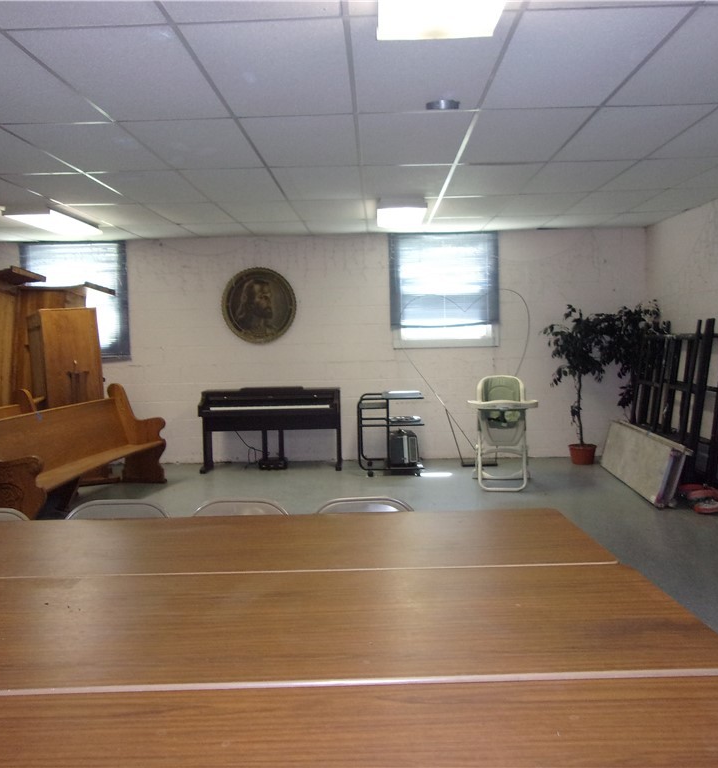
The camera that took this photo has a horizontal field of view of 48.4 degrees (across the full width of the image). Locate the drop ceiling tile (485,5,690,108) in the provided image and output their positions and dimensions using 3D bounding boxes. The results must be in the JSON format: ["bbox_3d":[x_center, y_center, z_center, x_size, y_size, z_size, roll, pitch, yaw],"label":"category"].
[{"bbox_3d":[0.886,-1.349,3.379,0.604,0.020,1.213,-1,3,1],"label":"drop ceiling tile"}]

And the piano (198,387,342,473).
[{"bbox_3d":[-0.919,0.466,8.468,1.450,0.850,0.500,-1,3,-1],"label":"piano"}]

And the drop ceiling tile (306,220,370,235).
[{"bbox_3d":[-0.228,-1.609,8.195,0.604,0.020,1.043,-1,3,1],"label":"drop ceiling tile"}]

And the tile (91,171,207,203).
[{"bbox_3d":[-1.496,-1.432,5.866,0.605,0.020,1.209,-1,3,1],"label":"tile"}]

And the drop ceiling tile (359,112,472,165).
[{"bbox_3d":[0.303,-1.408,4.612,0.604,0.020,1.213,-1,3,1],"label":"drop ceiling tile"}]

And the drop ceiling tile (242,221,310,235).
[{"bbox_3d":[-0.822,-1.592,8.165,0.605,0.025,0.993,-1,3,2],"label":"drop ceiling tile"}]

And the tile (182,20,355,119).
[{"bbox_3d":[-0.336,-1.310,3.391,0.605,0.020,1.210,-1,3,1],"label":"tile"}]

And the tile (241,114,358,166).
[{"bbox_3d":[-0.304,-1.389,4.609,0.605,0.025,1.212,-1,3,2],"label":"tile"}]

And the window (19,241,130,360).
[{"bbox_3d":[-3.113,-0.900,8.764,1.180,1.310,0.100,-1,3,2],"label":"window"}]

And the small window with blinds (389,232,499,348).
[{"bbox_3d":[0.947,-1.020,8.713,1.180,1.240,0.100,-1,3,-1],"label":"small window with blinds"}]

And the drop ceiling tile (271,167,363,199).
[{"bbox_3d":[-0.278,-1.456,5.836,0.605,0.020,1.209,-1,3,1],"label":"drop ceiling tile"}]

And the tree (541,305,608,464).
[{"bbox_3d":[2.233,-0.001,8.271,0.657,1.639,0.620,-1,3,2],"label":"tree"}]

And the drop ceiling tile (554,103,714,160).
[{"bbox_3d":[1.522,-1.434,4.583,0.604,0.020,1.213,-1,3,1],"label":"drop ceiling tile"}]

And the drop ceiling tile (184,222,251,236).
[{"bbox_3d":[-1.447,-1.583,8.211,0.604,0.020,1.018,-1,3,1],"label":"drop ceiling tile"}]

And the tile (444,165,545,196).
[{"bbox_3d":[0.949,-1.482,5.805,0.605,0.020,1.210,-1,3,1],"label":"tile"}]

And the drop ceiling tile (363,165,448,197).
[{"bbox_3d":[0.332,-1.469,5.820,0.605,0.020,1.209,-1,3,1],"label":"drop ceiling tile"}]

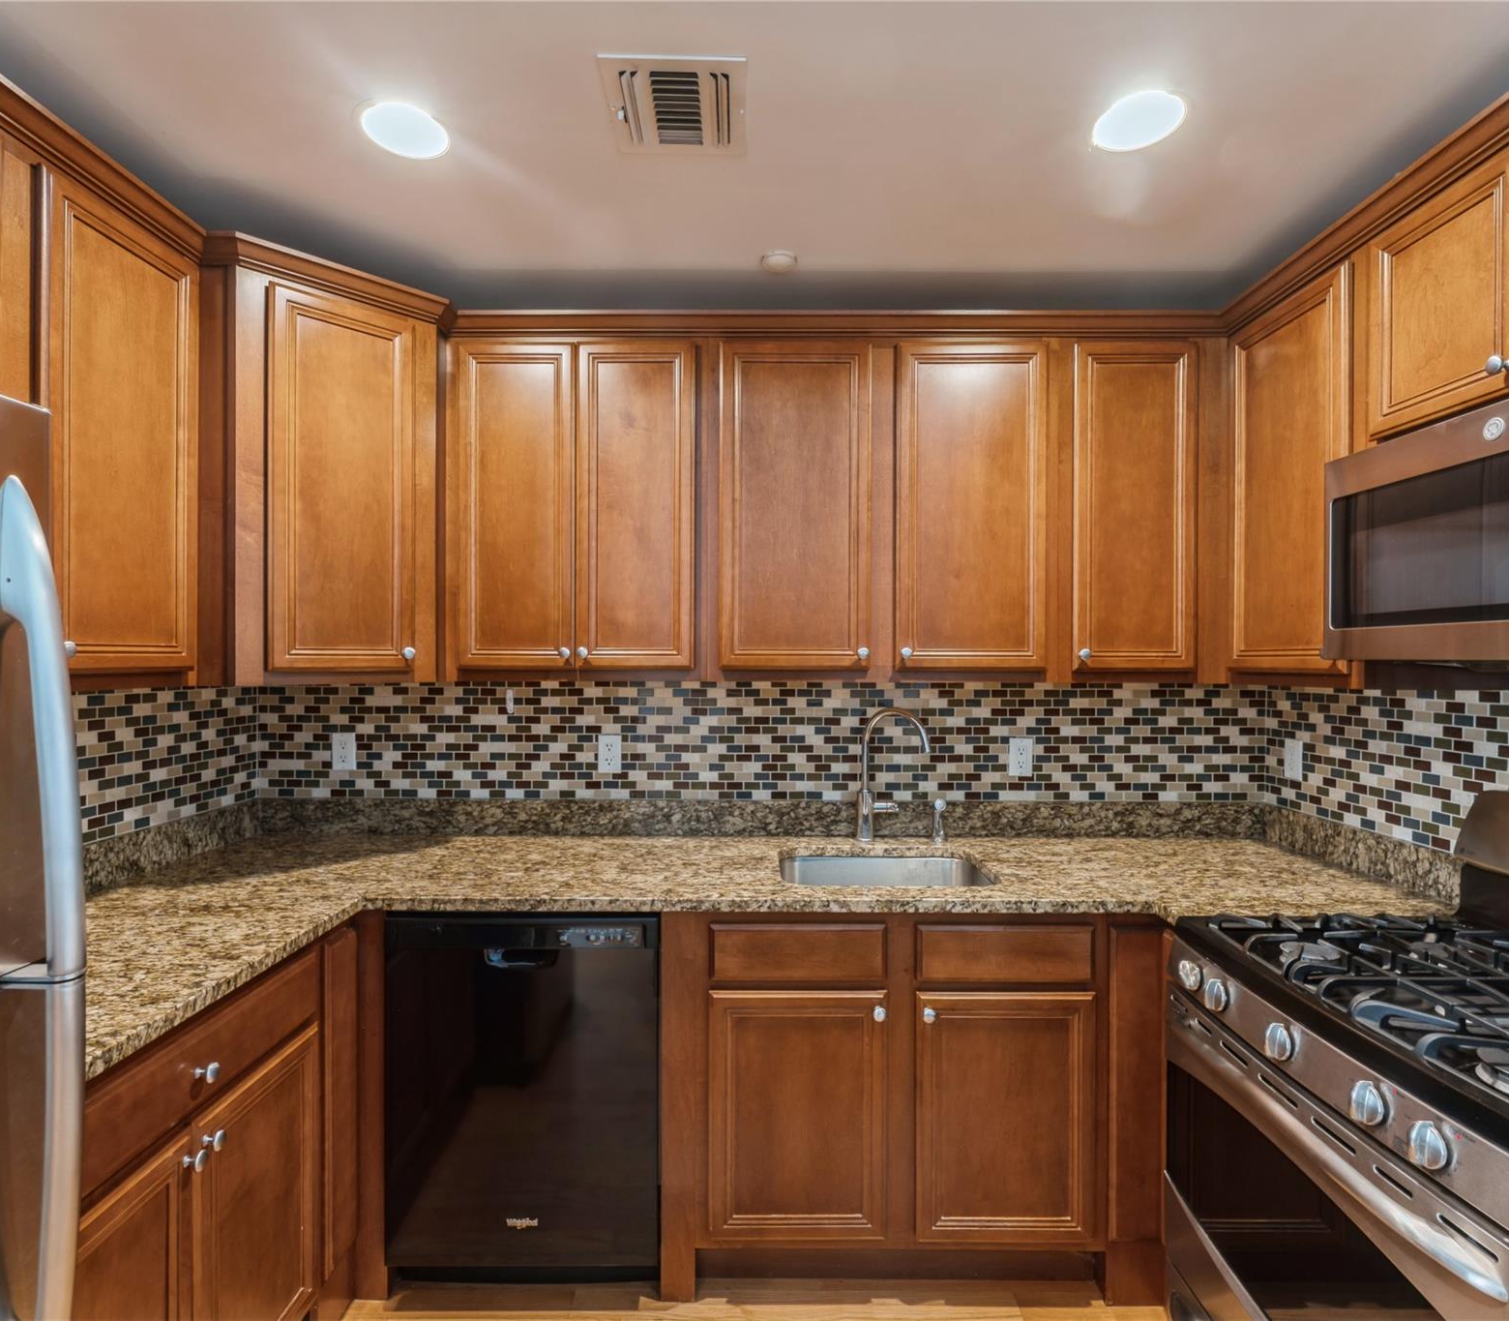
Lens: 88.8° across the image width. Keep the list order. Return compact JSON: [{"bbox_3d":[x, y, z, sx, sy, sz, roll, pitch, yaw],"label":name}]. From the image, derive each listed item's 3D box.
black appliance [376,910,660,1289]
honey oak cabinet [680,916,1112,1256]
[{"bbox_3d":[-0.514,0.987,2.005,0.607,0.855,0.605,0,0,0],"label":"black appliance"},{"bbox_3d":[0.329,0.966,2.003,0.914,0.824,0.615,0,0,0],"label":"honey oak cabinet"}]

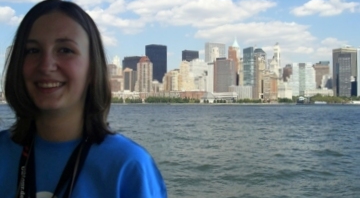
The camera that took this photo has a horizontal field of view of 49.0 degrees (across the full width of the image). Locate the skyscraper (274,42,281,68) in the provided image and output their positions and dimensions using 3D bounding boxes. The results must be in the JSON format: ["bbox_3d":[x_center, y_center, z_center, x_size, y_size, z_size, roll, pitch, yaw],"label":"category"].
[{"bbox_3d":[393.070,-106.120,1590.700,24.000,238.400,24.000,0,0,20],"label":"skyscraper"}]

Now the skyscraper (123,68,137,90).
[{"bbox_3d":[-167.000,-47.770,1320.330,28.000,118.200,34.000,0,0,30],"label":"skyscraper"}]

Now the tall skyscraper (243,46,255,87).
[{"bbox_3d":[163.406,-56.490,940.000,29.000,132.009,28.000,0,-1,0],"label":"tall skyscraper"}]

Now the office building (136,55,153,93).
[{"bbox_3d":[-102.935,-55.042,1130.000,38.000,132.958,38.000,0,-1,20],"label":"office building"}]

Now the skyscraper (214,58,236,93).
[{"bbox_3d":[122.620,-49.700,1065.340,54.000,118.900,30.000,0,0,12],"label":"skyscraper"}]

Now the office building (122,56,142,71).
[{"bbox_3d":[-157.136,-65.416,1350.000,56.000,158.160,54.000,0,-1,25],"label":"office building"}]

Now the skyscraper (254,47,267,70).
[{"bbox_3d":[329.985,-97.356,1620.000,44.000,227.505,44.000,0,-1,-42],"label":"skyscraper"}]

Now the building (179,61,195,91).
[{"bbox_3d":[22.850,-56.440,1290.380,40.000,135.200,32.000,0,0,22],"label":"building"}]

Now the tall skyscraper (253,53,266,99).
[{"bbox_3d":[219.270,-56.010,1090.380,26.000,131.800,32.000,0,0,28],"label":"tall skyscraper"}]

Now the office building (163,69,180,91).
[{"bbox_3d":[-23.010,-35.050,1070.240,40.000,89.600,28.000,0,0,22],"label":"office building"}]

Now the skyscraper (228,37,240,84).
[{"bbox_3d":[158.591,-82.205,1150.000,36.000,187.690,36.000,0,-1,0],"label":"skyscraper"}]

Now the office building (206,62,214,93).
[{"bbox_3d":[86.230,-45.540,1110.310,20.000,111.100,24.000,0,0,12],"label":"office building"}]

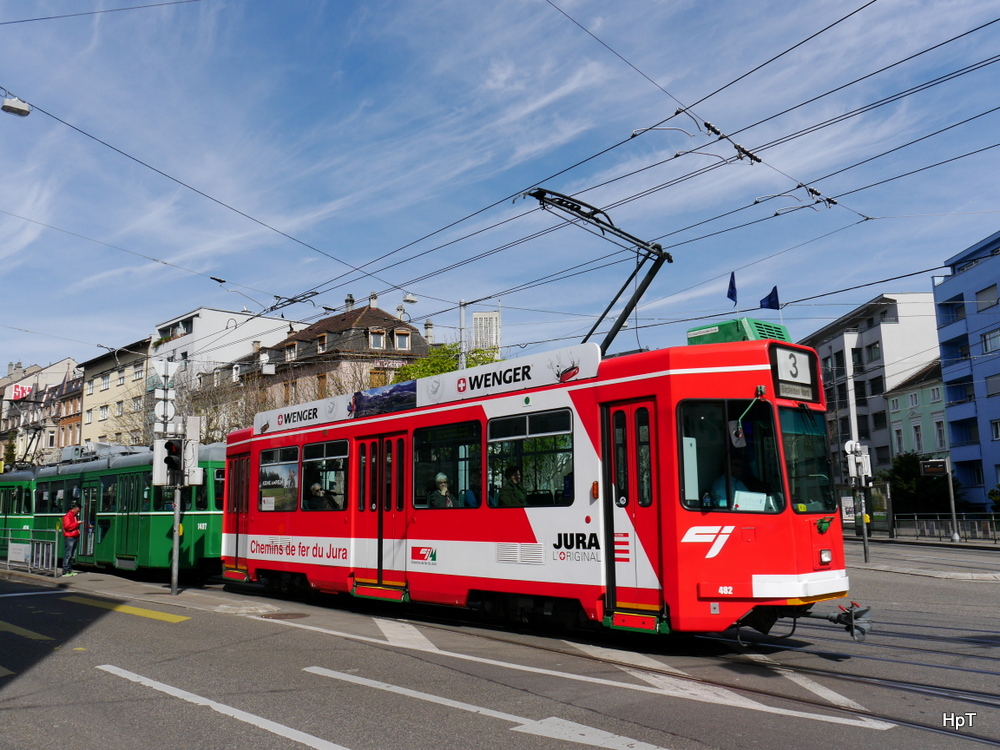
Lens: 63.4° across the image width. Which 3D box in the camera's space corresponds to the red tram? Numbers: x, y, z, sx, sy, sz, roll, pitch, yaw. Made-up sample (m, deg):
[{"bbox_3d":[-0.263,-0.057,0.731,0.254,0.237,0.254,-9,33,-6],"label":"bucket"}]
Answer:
[{"bbox_3d":[-0.950,1.994,13.048,2.220,3.420,12.800,7,-12,-42],"label":"red tram"}]

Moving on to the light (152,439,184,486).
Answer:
[{"bbox_3d":[-6.270,1.655,15.300,0.500,0.920,0.400,-7,-11,33],"label":"light"}]

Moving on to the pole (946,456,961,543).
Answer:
[{"bbox_3d":[15.941,4.380,28.540,0.140,3.000,0.140,7,-12,-42],"label":"pole"}]

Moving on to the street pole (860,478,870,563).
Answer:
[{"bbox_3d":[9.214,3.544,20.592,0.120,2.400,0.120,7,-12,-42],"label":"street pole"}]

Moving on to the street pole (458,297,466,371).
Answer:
[{"bbox_3d":[-1.290,1.706,29.075,0.220,9.170,0.220,7,-12,-42],"label":"street pole"}]

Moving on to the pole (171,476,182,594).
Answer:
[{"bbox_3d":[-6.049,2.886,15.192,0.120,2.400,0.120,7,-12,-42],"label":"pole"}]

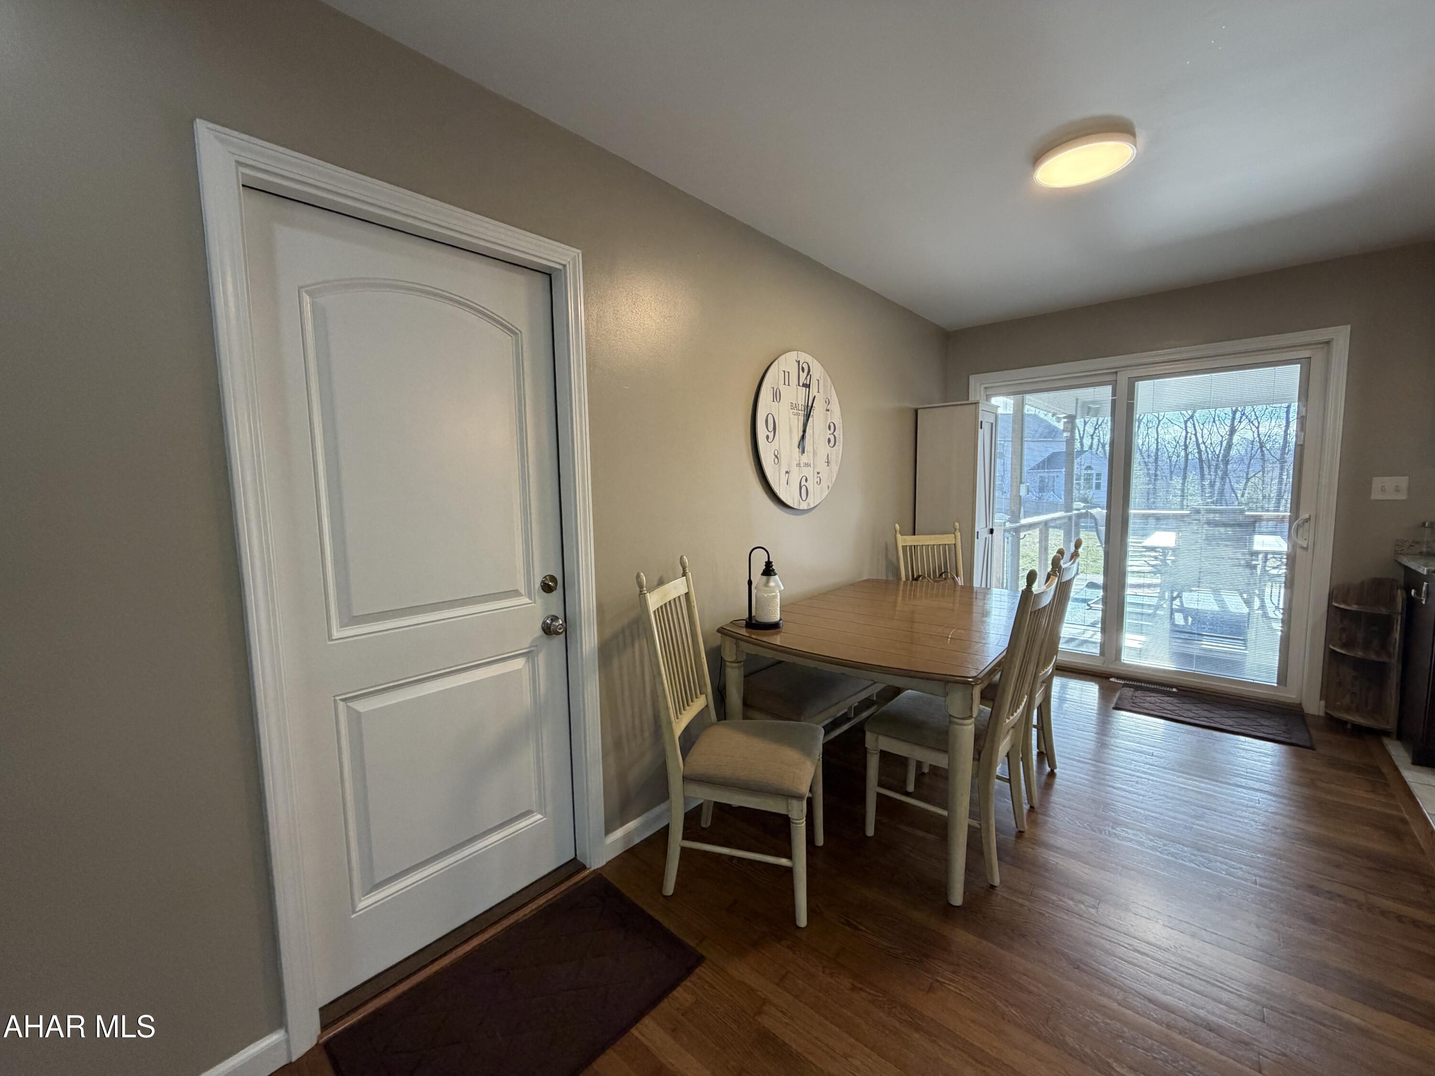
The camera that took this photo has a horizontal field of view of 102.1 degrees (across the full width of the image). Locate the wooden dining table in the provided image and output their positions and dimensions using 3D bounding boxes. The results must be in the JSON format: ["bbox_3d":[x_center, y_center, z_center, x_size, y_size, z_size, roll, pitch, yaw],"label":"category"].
[{"bbox_3d":[0.833,0.704,2.621,1.040,0.750,1.600,3,7,39],"label":"wooden dining table"}]

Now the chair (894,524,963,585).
[{"bbox_3d":[1.355,0.457,3.458,0.460,1.065,0.565,-2,5,-3],"label":"chair"}]

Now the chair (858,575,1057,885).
[{"bbox_3d":[0.888,0.589,2.138,0.565,1.065,0.460,3,7,40],"label":"chair"}]

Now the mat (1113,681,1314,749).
[{"bbox_3d":[2.746,0.974,3.262,0.820,0.012,0.530,3,7,41],"label":"mat"}]

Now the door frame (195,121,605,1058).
[{"bbox_3d":[-0.754,0.154,1.647,0.115,2.093,0.932,3,7,41],"label":"door frame"}]

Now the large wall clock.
[{"bbox_3d":[0.416,-0.519,2.863,0.037,0.768,0.768,3,7,41],"label":"large wall clock"}]

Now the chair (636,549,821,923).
[{"bbox_3d":[0.070,0.622,1.981,0.565,1.065,0.460,0,6,18],"label":"chair"}]

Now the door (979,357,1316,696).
[{"bbox_3d":[2.633,-0.079,3.767,1.780,2.020,0.110,3,7,41],"label":"door"}]

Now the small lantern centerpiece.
[{"bbox_3d":[0.193,0.201,2.376,0.155,0.325,0.155,-1,5,0],"label":"small lantern centerpiece"}]

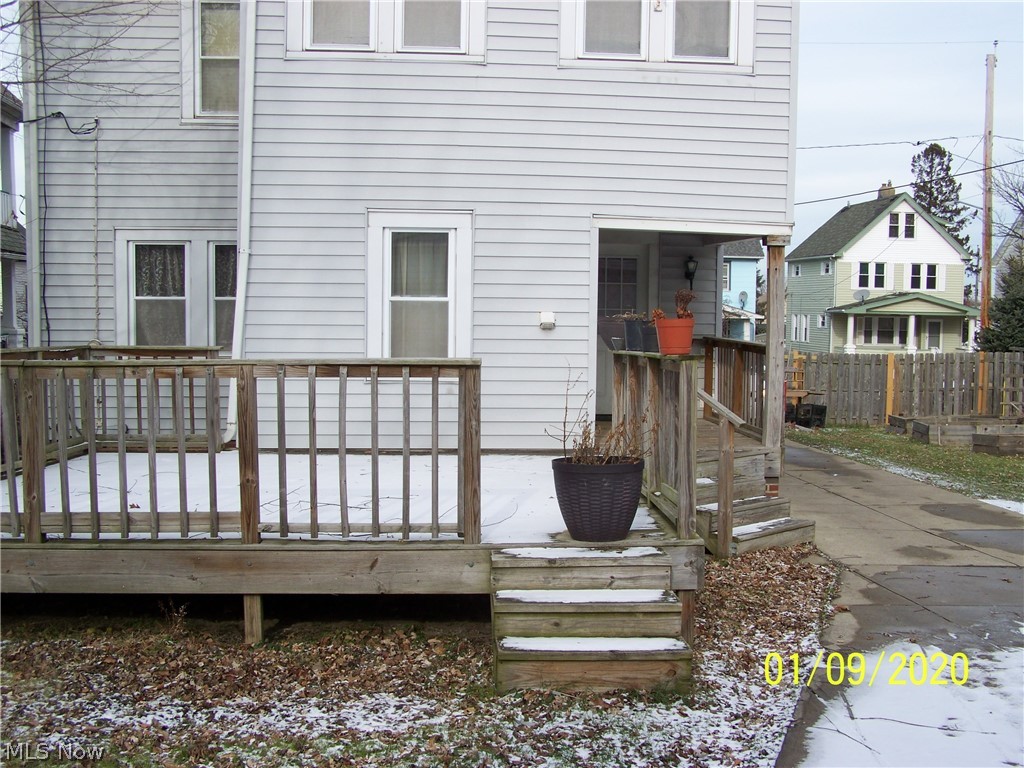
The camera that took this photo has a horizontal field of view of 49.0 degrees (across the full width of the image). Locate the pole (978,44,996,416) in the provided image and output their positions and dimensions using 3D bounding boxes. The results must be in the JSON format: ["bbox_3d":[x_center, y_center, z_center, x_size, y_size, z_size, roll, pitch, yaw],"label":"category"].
[{"bbox_3d":[12.979,-4.104,30.657,0.280,10.080,0.280,0,4,-7],"label":"pole"}]

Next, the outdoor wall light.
[{"bbox_3d":[2.015,-1.246,12.620,0.135,0.385,0.190,0,4,-6],"label":"outdoor wall light"}]

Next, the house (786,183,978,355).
[{"bbox_3d":[20.722,-6.358,63.147,7.200,10.100,9.000,0,4,-7],"label":"house"}]

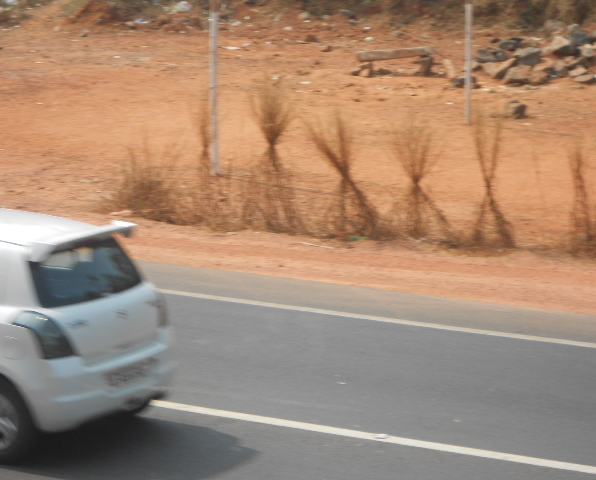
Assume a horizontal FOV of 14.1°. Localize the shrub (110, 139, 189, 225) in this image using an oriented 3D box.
[{"bbox_3d":[-1.591,-0.633,25.581,0.808,0.842,0.720,0,10,0],"label":"shrub"}]

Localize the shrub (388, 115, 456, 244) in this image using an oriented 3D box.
[{"bbox_3d":[1.254,-0.621,24.322,0.670,1.256,0.620,0,10,0],"label":"shrub"}]

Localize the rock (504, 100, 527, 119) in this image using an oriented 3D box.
[{"bbox_3d":[3.061,-1.843,33.904,0.301,0.209,0.270,0,10,0],"label":"rock"}]

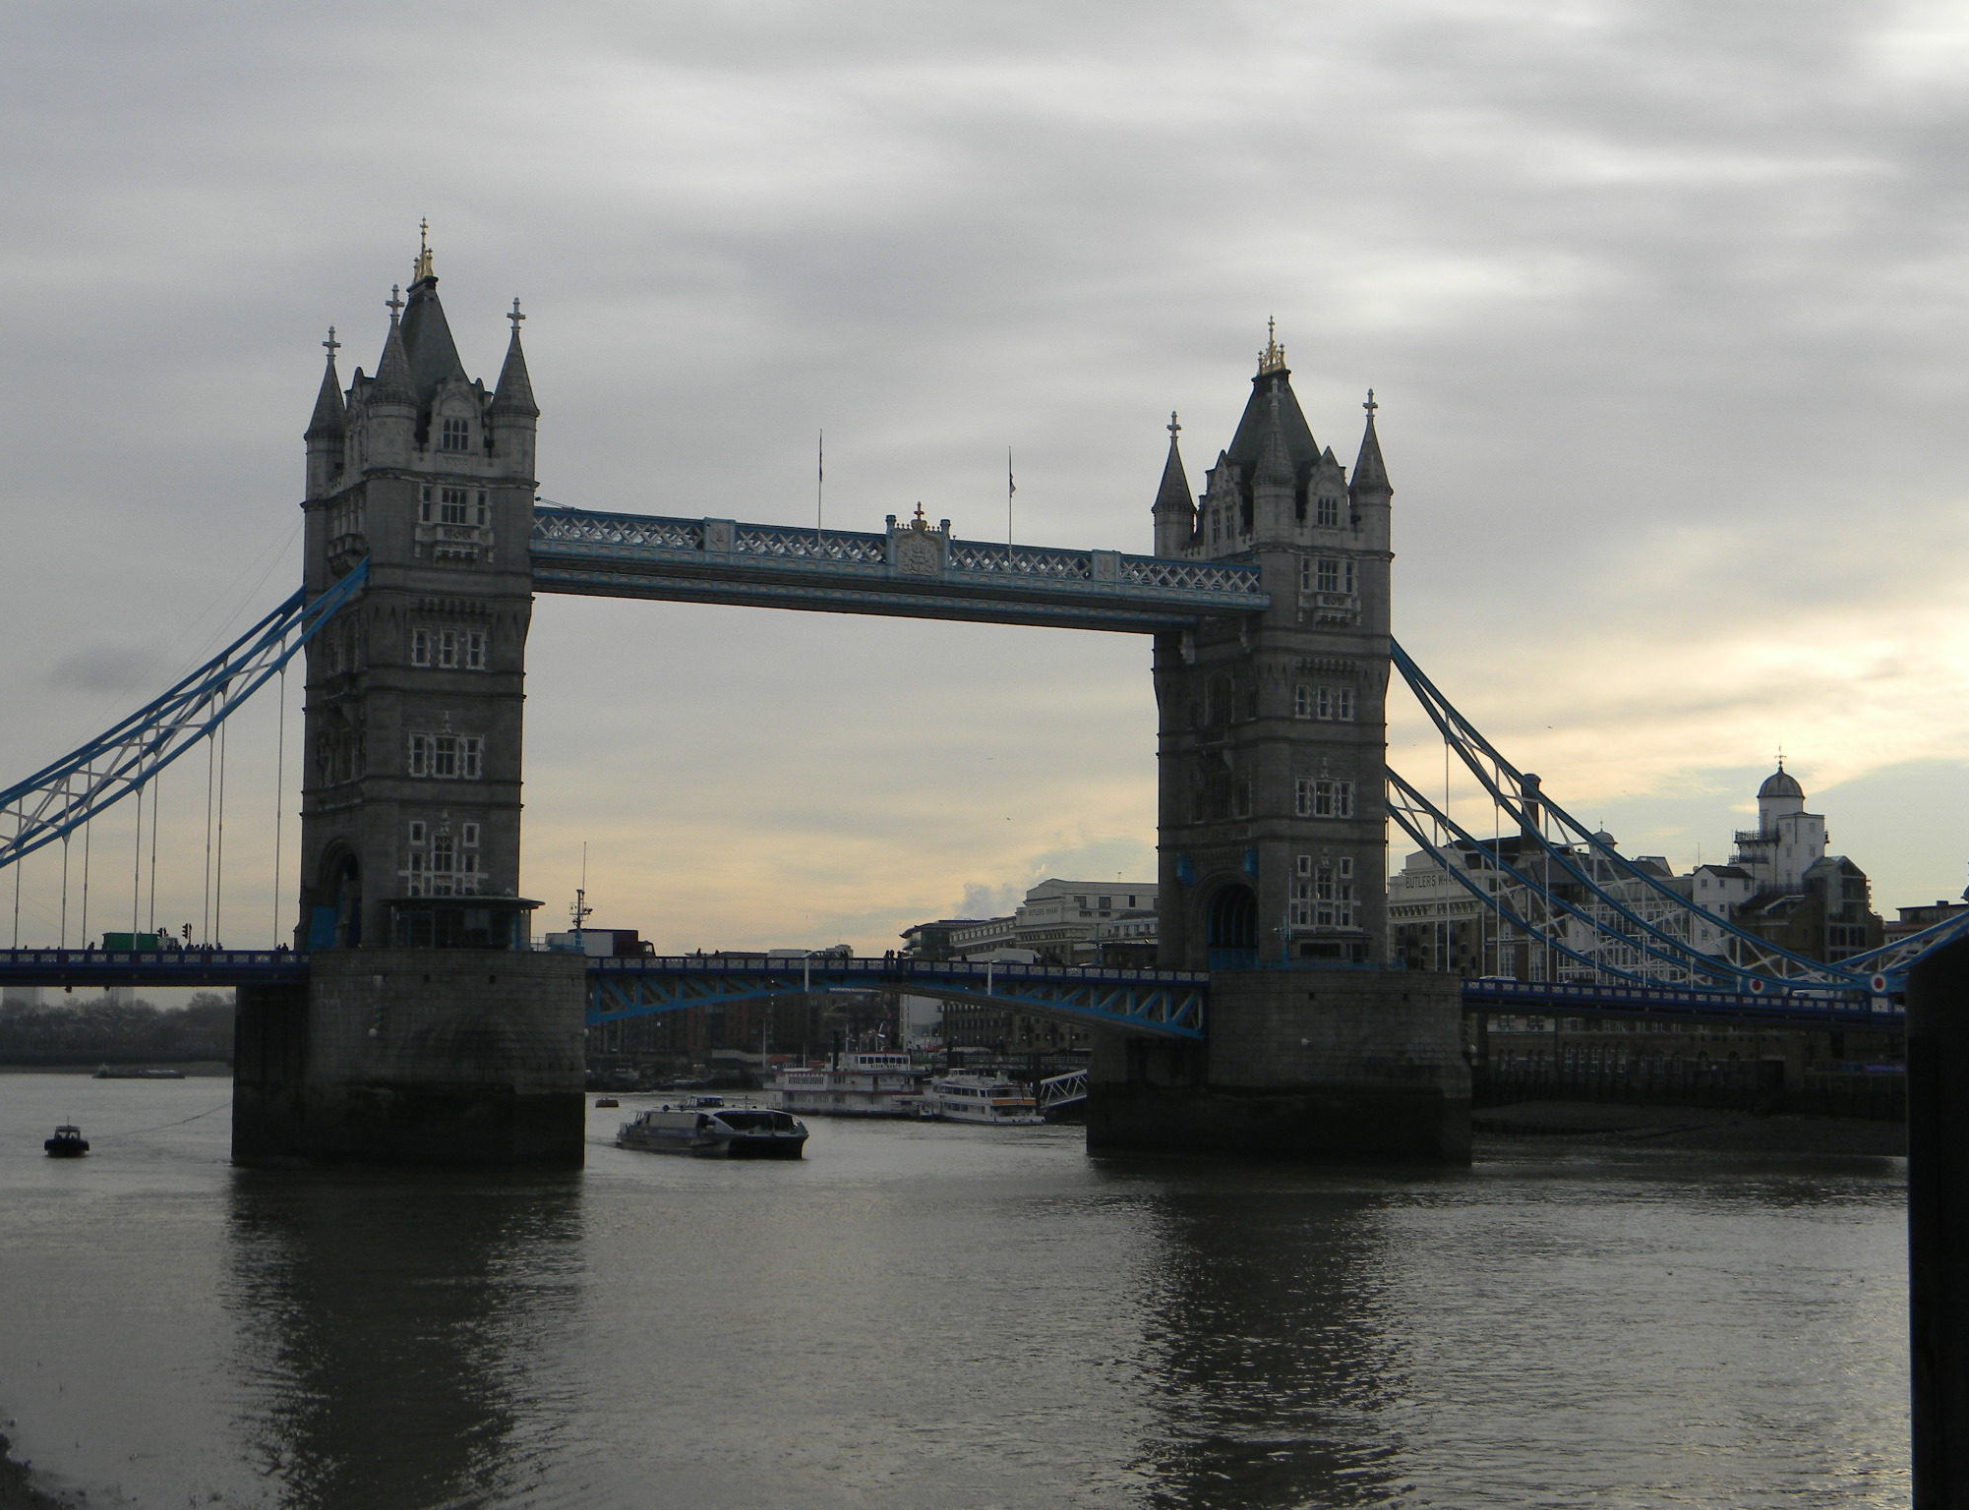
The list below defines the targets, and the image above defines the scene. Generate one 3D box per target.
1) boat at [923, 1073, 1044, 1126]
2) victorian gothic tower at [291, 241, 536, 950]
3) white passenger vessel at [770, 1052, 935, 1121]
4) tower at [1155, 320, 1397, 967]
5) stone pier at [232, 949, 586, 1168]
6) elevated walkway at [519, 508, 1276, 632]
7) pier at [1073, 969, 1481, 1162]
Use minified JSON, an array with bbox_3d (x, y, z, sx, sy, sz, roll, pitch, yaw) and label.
[{"bbox_3d":[-0.300,44.181,421.678,6.500,6.900,27.000,3,-6,-26],"label":"boat"},{"bbox_3d":[-46.889,-13.888,269.374,14.200,61.107,22.600,3,-6,-26],"label":"victorian gothic tower"},{"bbox_3d":[-18.947,45.671,454.272,8.500,9.300,38.000,3,-6,-26],"label":"white passenger vessel"},{"bbox_3d":[26.893,-10.178,305.647,14.200,61.107,22.600,3,-6,-26],"label":"tower"},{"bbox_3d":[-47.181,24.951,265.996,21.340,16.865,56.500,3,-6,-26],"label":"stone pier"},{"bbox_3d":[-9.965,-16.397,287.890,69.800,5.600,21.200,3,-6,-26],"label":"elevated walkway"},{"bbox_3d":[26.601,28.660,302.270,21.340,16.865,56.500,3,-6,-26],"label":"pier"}]

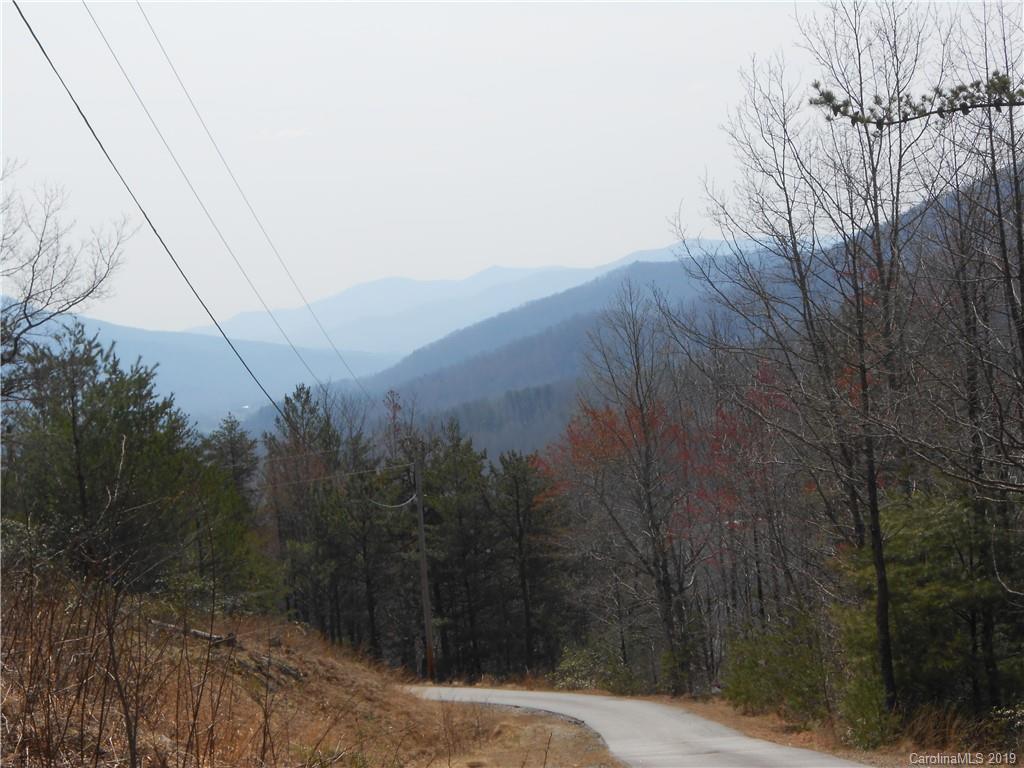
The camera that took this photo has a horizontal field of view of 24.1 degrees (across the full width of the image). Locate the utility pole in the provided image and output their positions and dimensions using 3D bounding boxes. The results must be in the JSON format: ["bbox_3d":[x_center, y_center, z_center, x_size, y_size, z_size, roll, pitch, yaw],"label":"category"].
[{"bbox_3d":[-3.203,6.739,88.000,0.250,8.300,0.250,-3,0,0],"label":"utility pole"}]

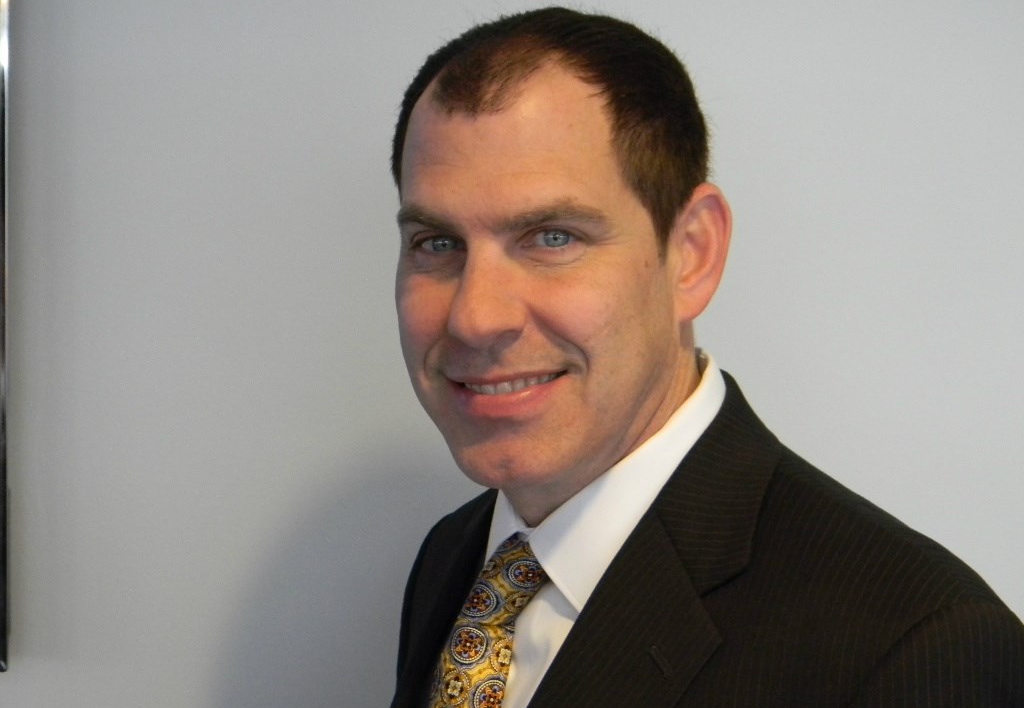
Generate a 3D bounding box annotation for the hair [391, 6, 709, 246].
[{"bbox_3d":[0.023,-0.102,1.035,0.165,0.160,0.188,0,0,23],"label":"hair"}]

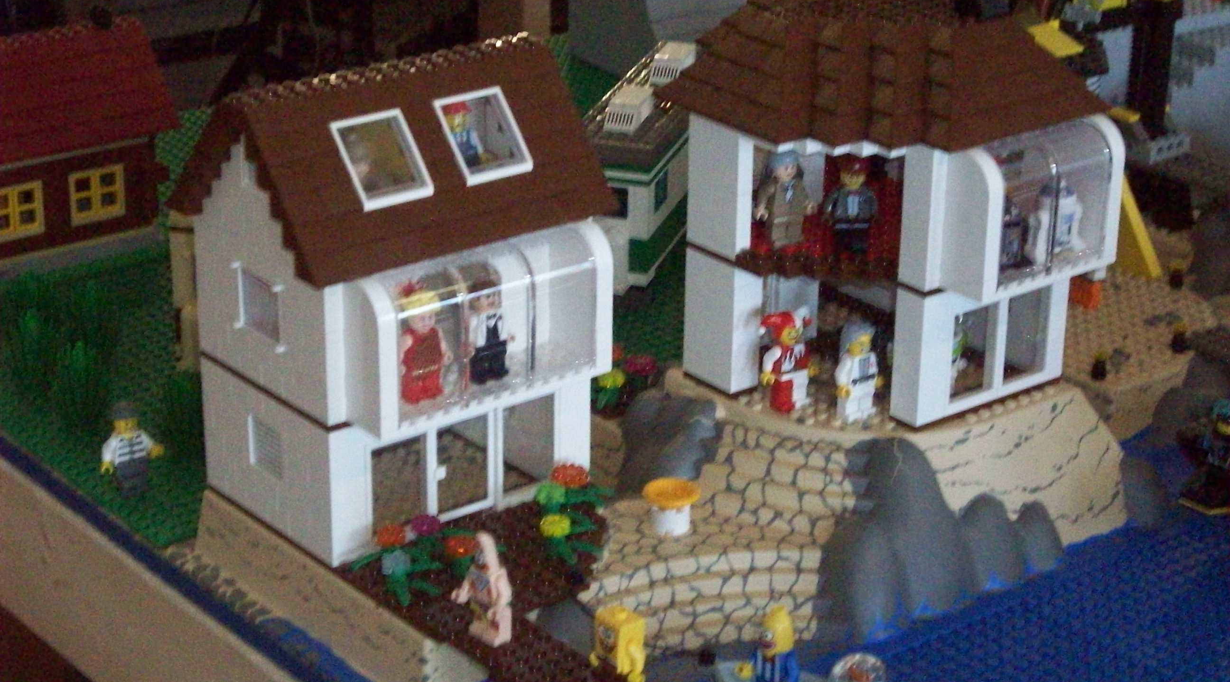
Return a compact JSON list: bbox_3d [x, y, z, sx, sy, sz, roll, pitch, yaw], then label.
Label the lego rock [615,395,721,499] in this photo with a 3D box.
[{"bbox_3d":[0.023,0.041,1.169,0.042,0.029,0.044,-16,28,-36],"label":"lego rock"}]

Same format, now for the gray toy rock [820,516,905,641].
[{"bbox_3d":[0.098,0.093,1.095,0.038,0.041,0.031,-16,28,-36],"label":"gray toy rock"}]

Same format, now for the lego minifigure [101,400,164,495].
[{"bbox_3d":[-0.212,0.047,1.196,0.026,0.043,0.015,-16,28,-36],"label":"lego minifigure"}]

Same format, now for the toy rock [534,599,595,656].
[{"bbox_3d":[-0.016,0.114,1.059,0.036,0.026,0.021,-16,28,-36],"label":"toy rock"}]

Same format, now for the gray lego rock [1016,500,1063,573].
[{"bbox_3d":[0.179,0.080,1.154,0.026,0.023,0.022,-16,28,-36],"label":"gray lego rock"}]

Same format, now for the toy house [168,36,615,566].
[{"bbox_3d":[-0.085,-0.022,1.108,0.144,0.181,0.128,-16,28,-36],"label":"toy house"}]

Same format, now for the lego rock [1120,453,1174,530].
[{"bbox_3d":[0.232,0.062,1.197,0.023,0.025,0.026,-16,28,-36],"label":"lego rock"}]

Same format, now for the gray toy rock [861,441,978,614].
[{"bbox_3d":[0.125,0.074,1.118,0.042,0.060,0.045,-16,28,-36],"label":"gray toy rock"}]

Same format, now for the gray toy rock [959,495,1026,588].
[{"bbox_3d":[0.157,0.081,1.138,0.030,0.032,0.027,-16,28,-36],"label":"gray toy rock"}]

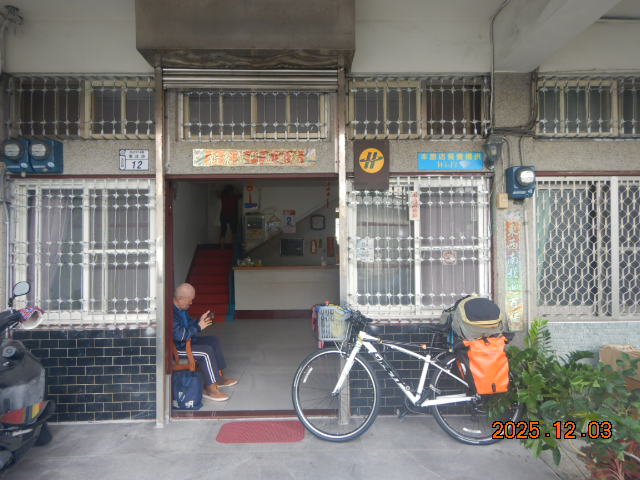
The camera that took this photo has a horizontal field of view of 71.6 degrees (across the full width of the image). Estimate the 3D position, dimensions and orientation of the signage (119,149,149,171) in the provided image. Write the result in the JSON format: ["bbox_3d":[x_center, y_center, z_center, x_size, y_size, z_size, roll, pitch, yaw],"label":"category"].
[{"bbox_3d":[-1.528,-0.657,3.654,0.238,0.177,0.015,0,-1,-2],"label":"signage"}]

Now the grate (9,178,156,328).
[{"bbox_3d":[-1.942,0.105,3.656,1.142,1.207,0.100,-1,-1,-2],"label":"grate"}]

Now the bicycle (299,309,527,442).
[{"bbox_3d":[0.630,0.972,3.210,1.690,1.000,0.560,0,-1,3],"label":"bicycle"}]

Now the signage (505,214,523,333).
[{"bbox_3d":[1.642,0.266,3.751,0.159,1.014,0.012,0,-1,-2],"label":"signage"}]

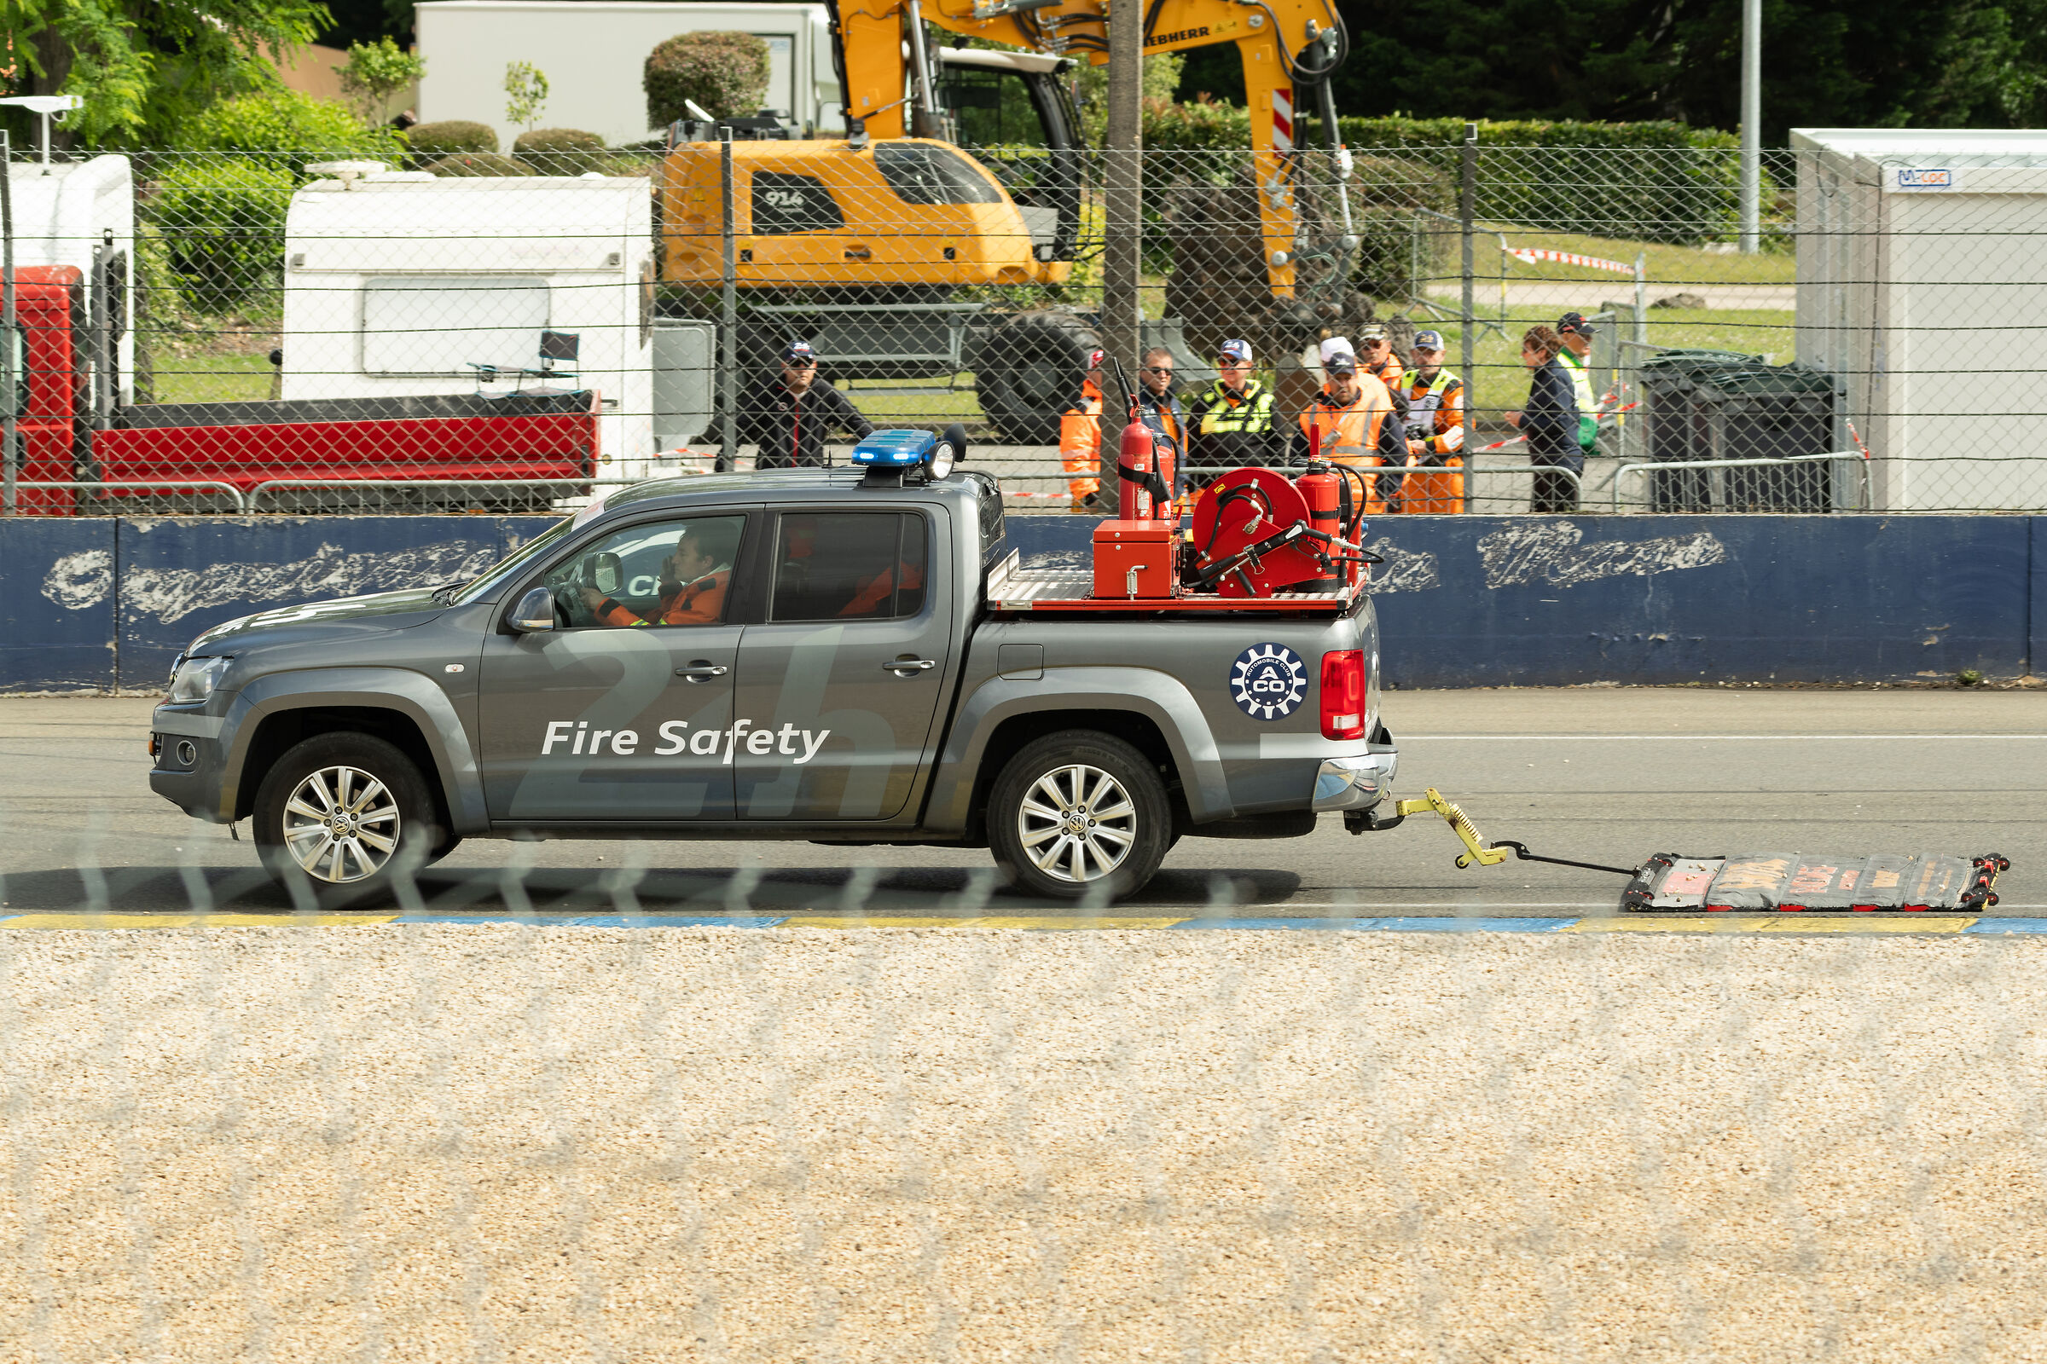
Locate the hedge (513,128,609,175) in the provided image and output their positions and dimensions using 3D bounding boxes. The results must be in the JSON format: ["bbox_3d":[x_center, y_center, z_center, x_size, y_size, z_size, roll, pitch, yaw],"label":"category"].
[{"bbox_3d":[-4.935,-5.628,140.000,1.020,0.620,1.000,0,4,0],"label":"hedge"}]

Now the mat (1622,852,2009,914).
[{"bbox_3d":[3.367,0.826,55.664,1.580,0.090,2.050,0,5,5],"label":"mat"}]

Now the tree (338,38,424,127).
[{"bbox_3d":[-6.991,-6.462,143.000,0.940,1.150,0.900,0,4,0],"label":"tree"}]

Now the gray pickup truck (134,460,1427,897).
[{"bbox_3d":[-1.073,-0.027,55.727,5.250,1.850,2.000,0,5,5],"label":"gray pickup truck"}]

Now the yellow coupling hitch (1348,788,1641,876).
[{"bbox_3d":[1.992,0.636,55.550,1.240,0.380,0.140,0,5,5],"label":"yellow coupling hitch"}]

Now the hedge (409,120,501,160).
[{"bbox_3d":[-6.181,-5.795,142.000,1.050,0.580,1.000,0,4,0],"label":"hedge"}]

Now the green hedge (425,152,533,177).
[{"bbox_3d":[-5.722,-5.278,138.000,1.200,0.620,1.150,0,4,0],"label":"green hedge"}]

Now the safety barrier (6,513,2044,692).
[{"bbox_3d":[0.004,-0.409,67.200,10.500,0.920,0.380,0,4,4],"label":"safety barrier"}]

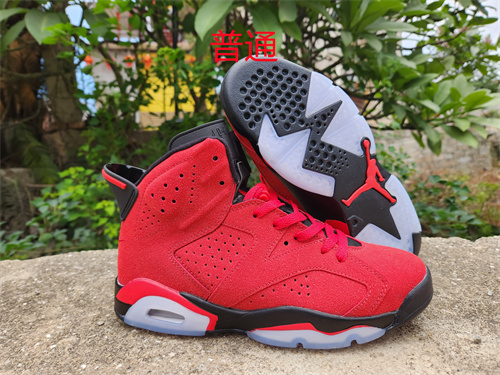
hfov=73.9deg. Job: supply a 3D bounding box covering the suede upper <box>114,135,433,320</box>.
[{"bbox_3d":[0.014,0.026,0.310,0.280,0.150,0.102,0,9,5],"label":"suede upper"}]

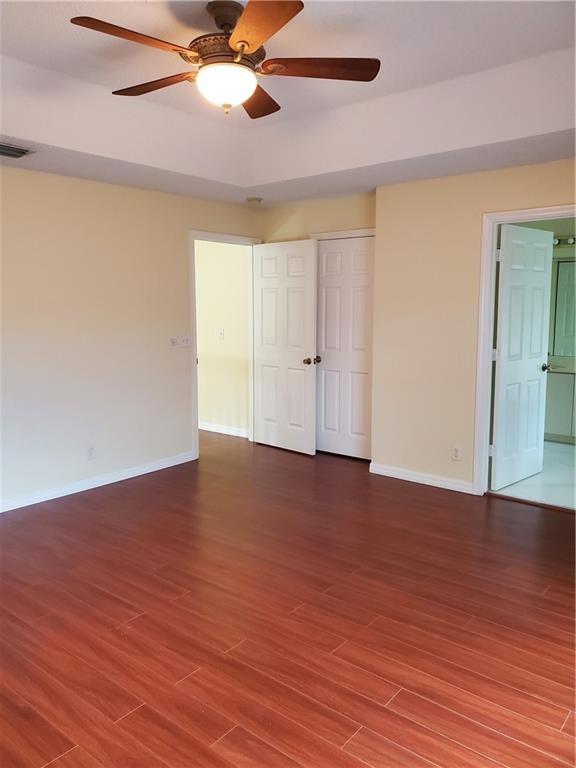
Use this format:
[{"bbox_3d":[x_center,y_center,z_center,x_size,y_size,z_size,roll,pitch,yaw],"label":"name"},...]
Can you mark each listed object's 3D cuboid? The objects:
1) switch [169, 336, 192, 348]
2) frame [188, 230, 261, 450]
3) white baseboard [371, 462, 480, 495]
[{"bbox_3d":[-0.961,-0.378,5.239,0.020,0.115,0.240,7,10,40],"label":"switch"},{"bbox_3d":[-0.627,-0.383,5.724,0.140,2.140,0.925,7,10,40],"label":"frame"},{"bbox_3d":[1.081,0.785,4.778,0.960,0.083,0.020,7,10,40],"label":"white baseboard"}]

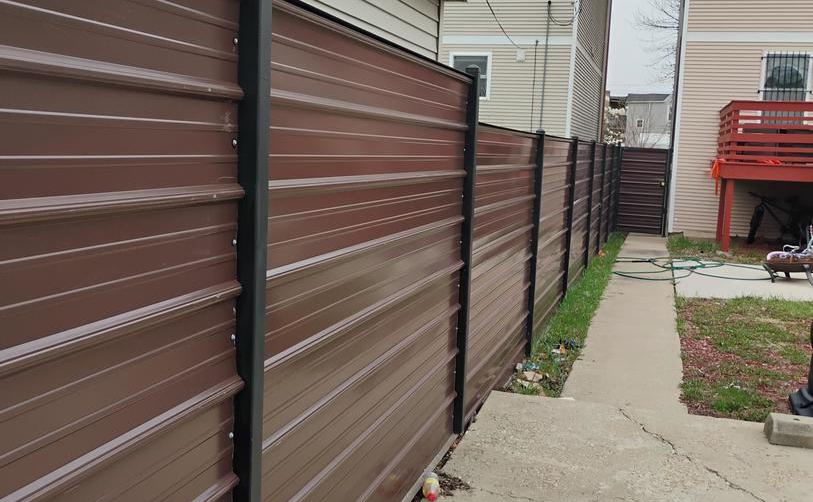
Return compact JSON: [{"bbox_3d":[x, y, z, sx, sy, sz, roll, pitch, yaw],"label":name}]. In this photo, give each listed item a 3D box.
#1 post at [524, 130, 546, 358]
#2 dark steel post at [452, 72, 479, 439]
[{"bbox_3d":[0.985,-0.050,6.758,0.066,1.787,0.066,4,7,16],"label":"post"},{"bbox_3d":[0.293,0.011,4.407,0.066,1.862,0.066,4,7,16],"label":"dark steel post"}]

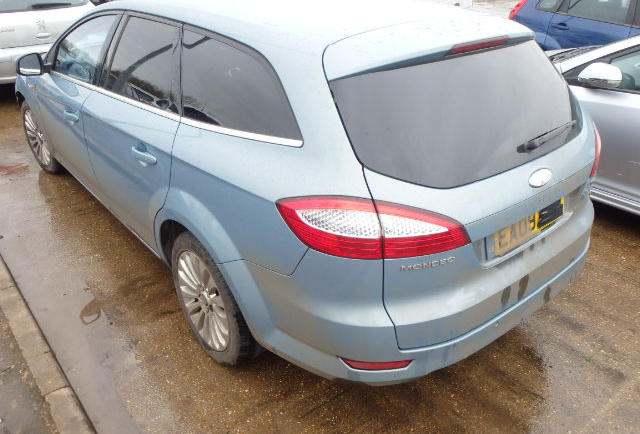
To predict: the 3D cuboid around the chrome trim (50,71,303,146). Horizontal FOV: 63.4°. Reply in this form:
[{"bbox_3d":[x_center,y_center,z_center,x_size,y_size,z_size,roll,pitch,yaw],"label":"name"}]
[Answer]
[{"bbox_3d":[-0.908,-0.563,2.430,0.090,0.080,2.600,-23,30,-35],"label":"chrome trim"}]

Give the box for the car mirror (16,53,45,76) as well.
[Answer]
[{"bbox_3d":[-1.837,-0.973,3.283,0.180,0.140,0.130,-22,35,-34],"label":"car mirror"}]

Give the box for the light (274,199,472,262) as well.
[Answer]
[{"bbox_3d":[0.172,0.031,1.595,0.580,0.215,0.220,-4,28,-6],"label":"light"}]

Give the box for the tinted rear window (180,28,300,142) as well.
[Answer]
[{"bbox_3d":[-0.301,-0.438,1.780,0.770,0.310,0.090,25,15,39],"label":"tinted rear window"}]

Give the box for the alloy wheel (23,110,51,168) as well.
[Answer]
[{"bbox_3d":[-2.278,-0.676,4.301,0.170,0.478,0.478,-25,37,-38],"label":"alloy wheel"}]

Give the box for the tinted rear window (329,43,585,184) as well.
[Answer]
[{"bbox_3d":[0.617,-0.397,1.921,1.310,0.490,0.150,-22,0,-34],"label":"tinted rear window"}]

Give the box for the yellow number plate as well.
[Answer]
[{"bbox_3d":[0.774,0.021,1.930,0.520,0.111,0.020,-22,23,-34],"label":"yellow number plate"}]

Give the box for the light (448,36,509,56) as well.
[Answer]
[{"bbox_3d":[0.567,-0.607,1.874,0.370,0.045,0.050,-22,35,-34],"label":"light"}]

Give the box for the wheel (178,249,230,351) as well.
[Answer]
[{"bbox_3d":[-0.465,0.353,2.343,0.170,0.478,0.478,-22,35,-34],"label":"wheel"}]

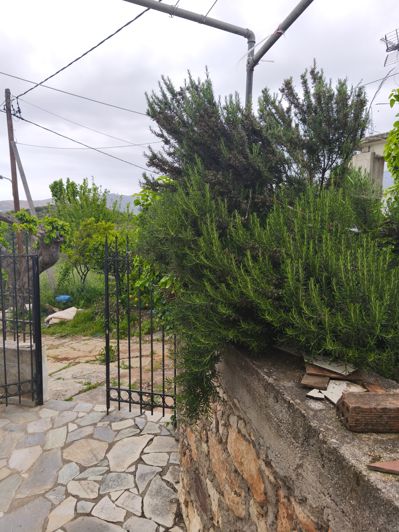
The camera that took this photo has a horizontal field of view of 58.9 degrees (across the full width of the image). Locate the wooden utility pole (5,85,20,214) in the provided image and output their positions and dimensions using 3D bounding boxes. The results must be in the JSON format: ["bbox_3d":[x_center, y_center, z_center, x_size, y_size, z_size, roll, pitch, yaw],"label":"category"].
[{"bbox_3d":[-6.478,-2.575,12.500,0.185,7.098,0.185,-2,5,0],"label":"wooden utility pole"}]

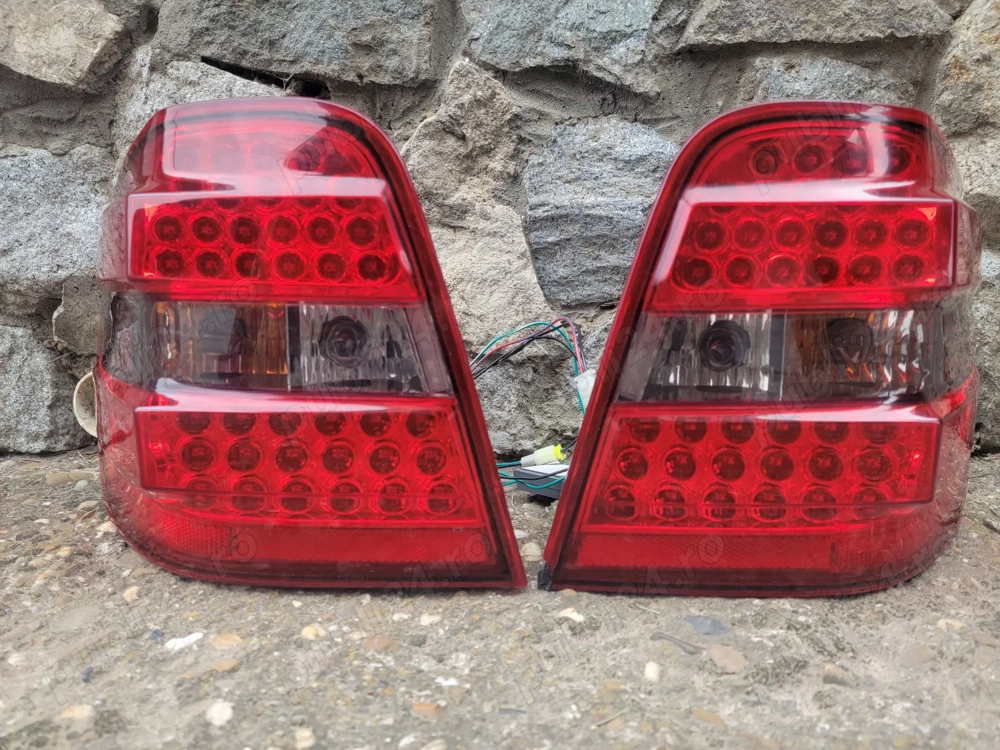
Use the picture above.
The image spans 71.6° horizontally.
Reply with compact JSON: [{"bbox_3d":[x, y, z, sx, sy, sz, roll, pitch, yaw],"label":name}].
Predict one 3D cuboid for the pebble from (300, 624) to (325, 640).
[{"bbox_3d":[-0.138,0.190,0.511,0.016,0.007,0.014,0,8,0],"label":"pebble"}]

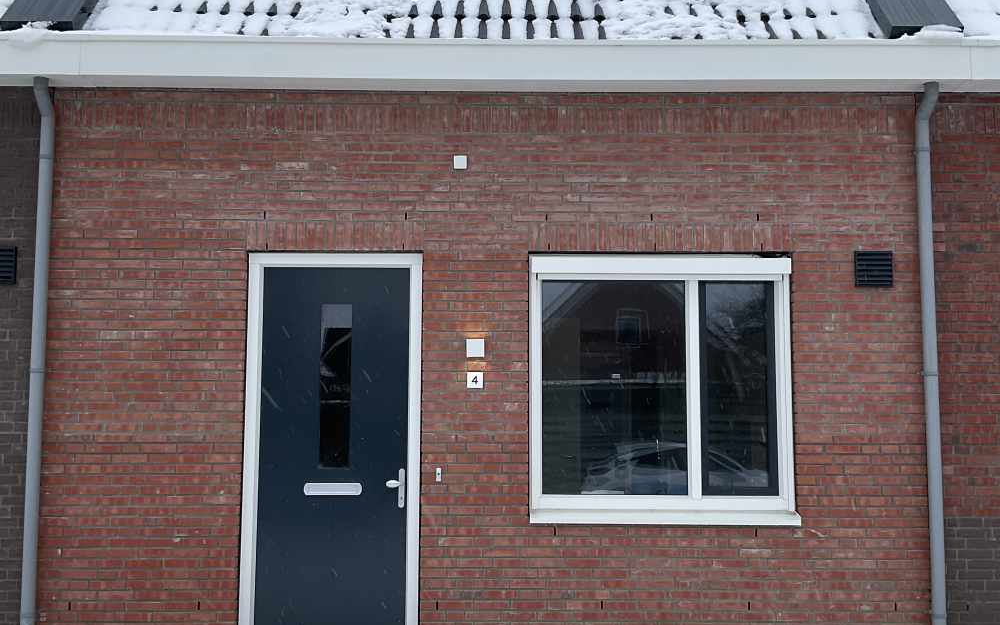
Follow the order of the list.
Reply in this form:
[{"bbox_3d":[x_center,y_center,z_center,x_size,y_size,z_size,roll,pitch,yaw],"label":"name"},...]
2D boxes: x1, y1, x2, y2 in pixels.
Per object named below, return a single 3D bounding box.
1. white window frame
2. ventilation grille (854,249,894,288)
[{"bbox_3d":[0.983,0.468,6.859,1.603,1.624,0.130,0,-6,0],"label":"white window frame"},{"bbox_3d":[2.291,-0.265,6.838,0.228,0.217,0.040,0,-5,0],"label":"ventilation grille"}]

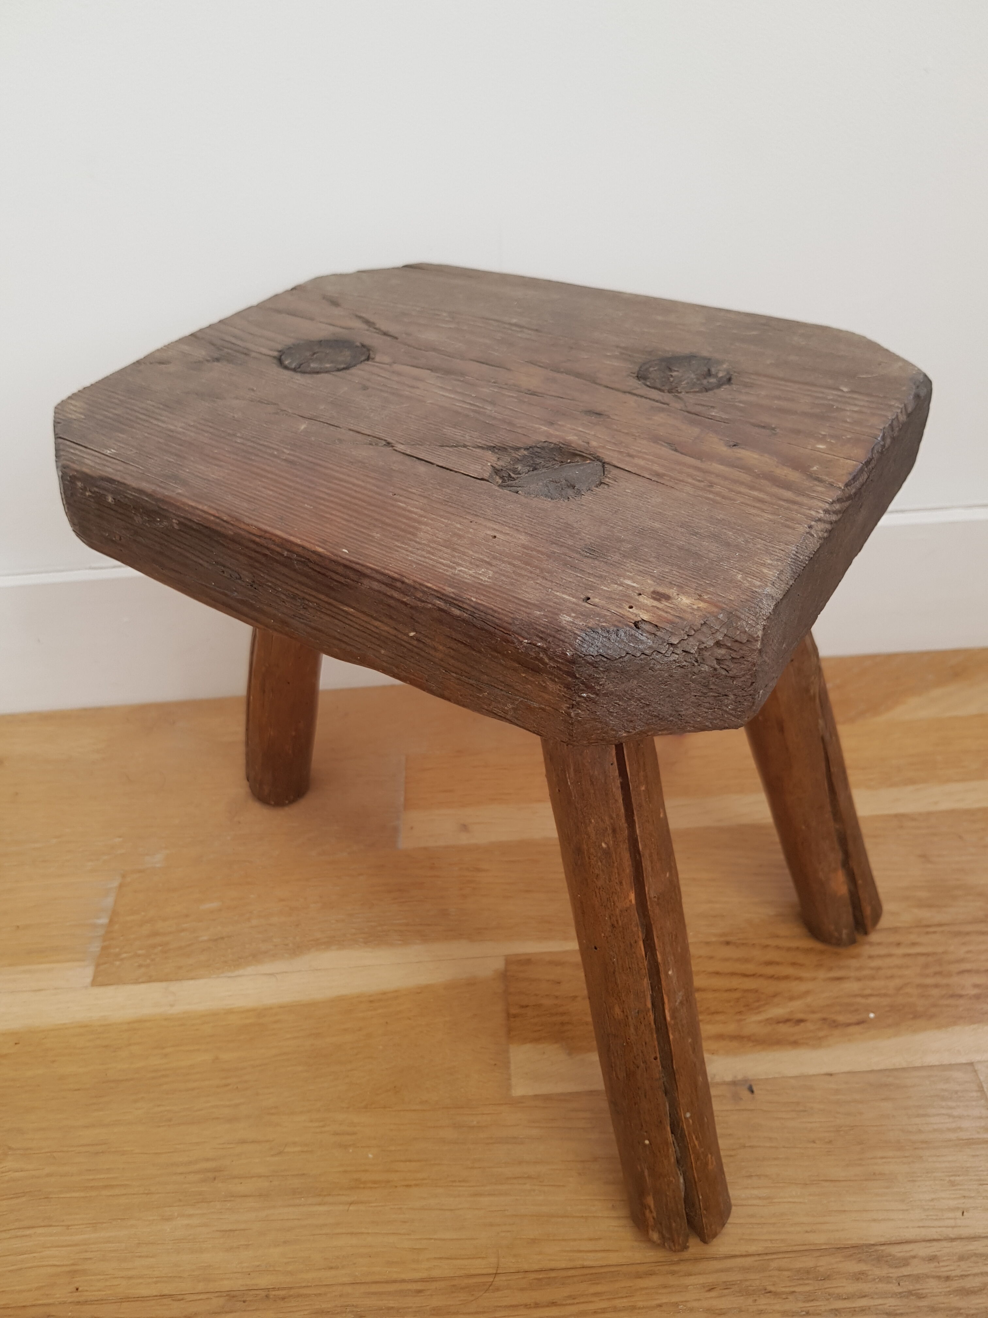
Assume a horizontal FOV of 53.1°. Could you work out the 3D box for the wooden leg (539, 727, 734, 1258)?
[{"bbox_3d":[0.049,0.102,0.345,0.038,0.265,0.038,-19,25,-15],"label":"wooden leg"}]

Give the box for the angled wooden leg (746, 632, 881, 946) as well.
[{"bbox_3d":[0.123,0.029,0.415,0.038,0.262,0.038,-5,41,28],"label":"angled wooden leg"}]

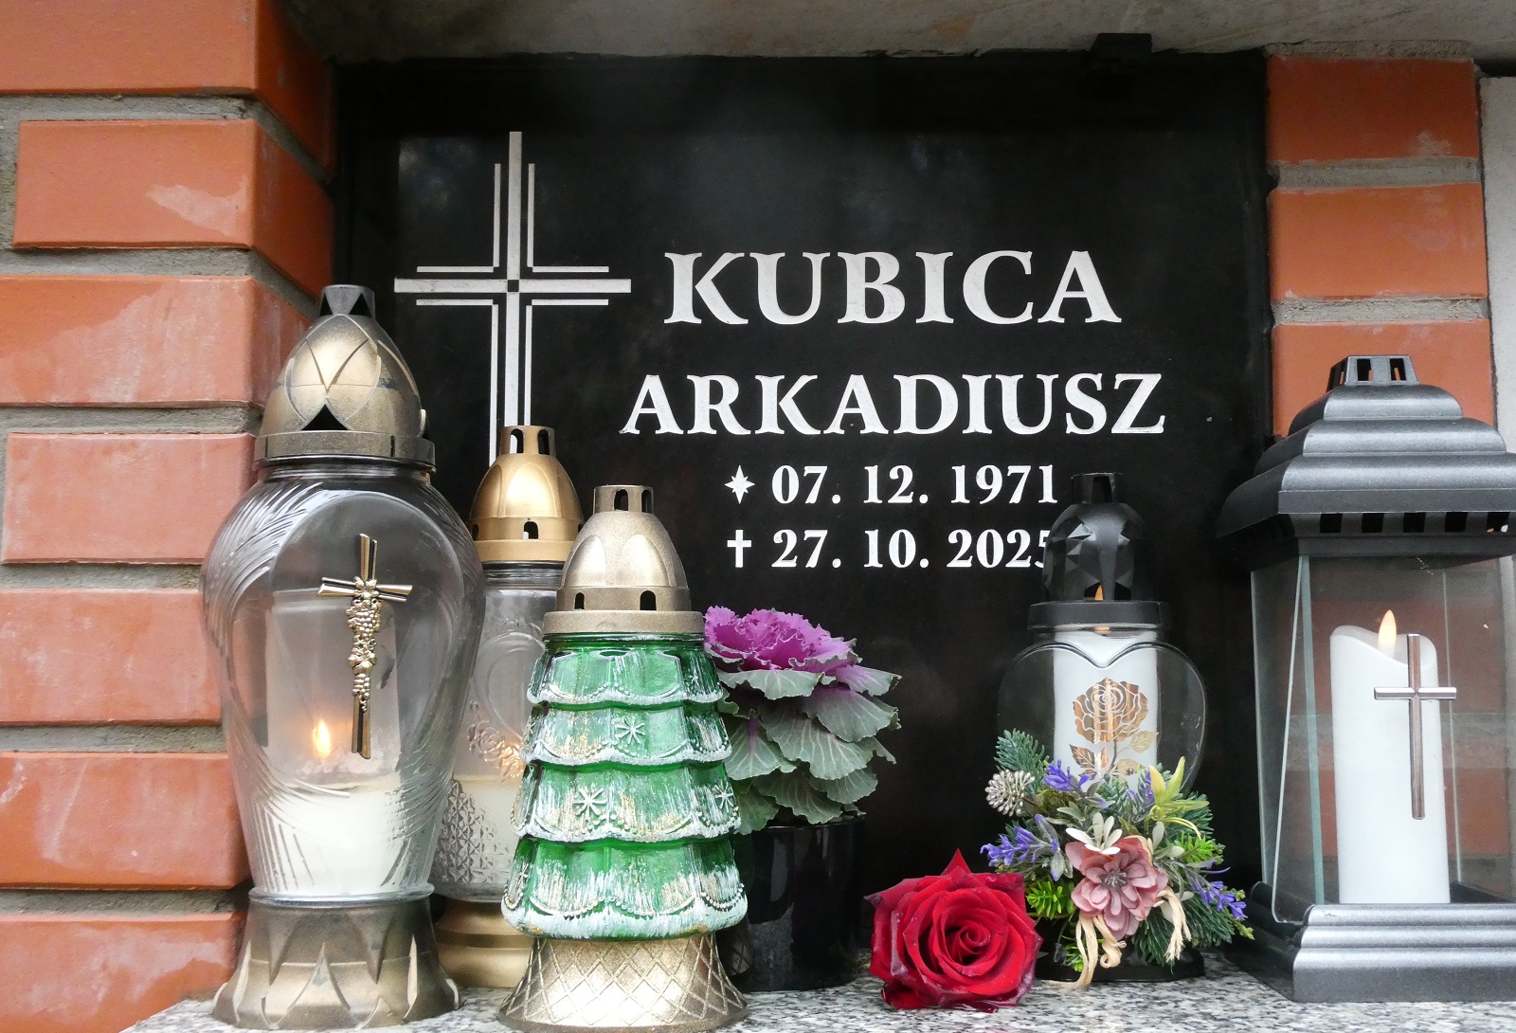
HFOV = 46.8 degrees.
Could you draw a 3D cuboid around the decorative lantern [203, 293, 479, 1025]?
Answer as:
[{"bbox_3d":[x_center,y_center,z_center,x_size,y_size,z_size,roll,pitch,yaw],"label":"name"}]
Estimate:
[{"bbox_3d":[-0.199,0.060,0.840,0.135,0.344,0.130,2,-5,-20],"label":"decorative lantern"}]

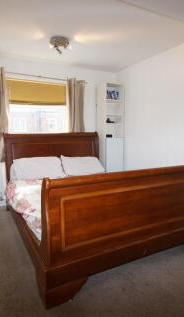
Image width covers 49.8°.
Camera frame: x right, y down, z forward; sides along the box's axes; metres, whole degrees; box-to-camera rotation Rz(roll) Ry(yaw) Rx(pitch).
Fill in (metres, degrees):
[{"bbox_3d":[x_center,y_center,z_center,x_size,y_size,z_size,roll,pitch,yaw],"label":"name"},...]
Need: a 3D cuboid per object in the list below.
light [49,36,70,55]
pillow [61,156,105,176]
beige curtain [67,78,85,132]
[{"bbox_3d":[-0.434,-1.488,2.632,0.280,0.170,0.280,0,5,0],"label":"light"},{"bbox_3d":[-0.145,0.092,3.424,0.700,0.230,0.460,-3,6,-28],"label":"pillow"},{"bbox_3d":[-0.299,-0.735,3.782,0.340,1.460,0.110,-3,6,-30],"label":"beige curtain"}]

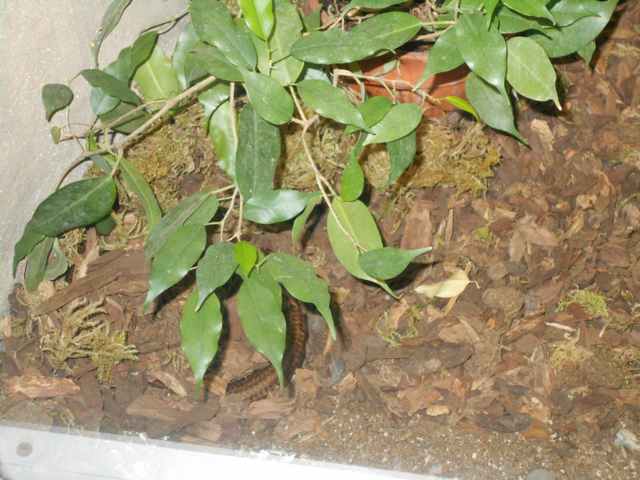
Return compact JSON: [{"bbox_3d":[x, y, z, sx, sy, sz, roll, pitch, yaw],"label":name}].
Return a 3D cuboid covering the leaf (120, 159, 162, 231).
[{"bbox_3d":[-0.117,-0.029,0.920,0.019,0.016,0.057,-19,71,-6],"label":"leaf"}]

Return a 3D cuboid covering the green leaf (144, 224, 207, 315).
[{"bbox_3d":[-0.102,0.019,0.990,0.032,0.018,0.075,30,79,13],"label":"green leaf"}]

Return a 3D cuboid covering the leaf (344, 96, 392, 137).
[{"bbox_3d":[0.038,-0.095,1.095,0.051,0.010,0.023,-37,78,-11],"label":"leaf"}]

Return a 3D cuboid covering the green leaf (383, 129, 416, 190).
[{"bbox_3d":[0.058,-0.069,1.100,0.024,0.068,0.013,19,0,1],"label":"green leaf"}]

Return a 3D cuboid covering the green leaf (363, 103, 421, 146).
[{"bbox_3d":[0.048,-0.076,0.930,0.049,0.012,0.028,-35,76,5],"label":"green leaf"}]

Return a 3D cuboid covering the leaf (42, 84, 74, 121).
[{"bbox_3d":[-0.190,-0.098,1.012,0.019,0.029,0.010,28,0,-38],"label":"leaf"}]

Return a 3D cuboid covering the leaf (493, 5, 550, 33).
[{"bbox_3d":[0.164,-0.172,1.135,0.052,0.012,0.023,28,74,11],"label":"leaf"}]

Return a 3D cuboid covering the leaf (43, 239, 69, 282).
[{"bbox_3d":[-0.196,0.011,1.039,0.018,0.012,0.037,9,75,-3],"label":"leaf"}]

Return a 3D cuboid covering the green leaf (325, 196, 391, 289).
[{"bbox_3d":[0.029,0.003,0.985,0.035,0.014,0.082,-28,68,-4],"label":"green leaf"}]

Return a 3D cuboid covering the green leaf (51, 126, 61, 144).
[{"bbox_3d":[-0.210,-0.083,1.117,0.008,0.005,0.015,3,73,-10],"label":"green leaf"}]

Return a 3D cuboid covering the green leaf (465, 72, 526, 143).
[{"bbox_3d":[0.144,-0.111,1.156,0.040,0.016,0.077,-34,79,-14],"label":"green leaf"}]

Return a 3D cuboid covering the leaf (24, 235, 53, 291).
[{"bbox_3d":[-0.180,0.014,0.900,0.015,0.012,0.041,22,68,-10],"label":"leaf"}]

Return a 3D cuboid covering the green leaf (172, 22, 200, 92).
[{"bbox_3d":[-0.106,-0.149,1.145,0.026,0.012,0.060,11,80,2],"label":"green leaf"}]

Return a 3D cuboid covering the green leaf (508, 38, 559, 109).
[{"bbox_3d":[0.148,-0.116,0.970,0.031,0.013,0.065,-39,73,11],"label":"green leaf"}]

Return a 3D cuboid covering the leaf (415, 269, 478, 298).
[{"bbox_3d":[0.090,0.031,1.000,0.046,0.011,0.021,-10,35,-14],"label":"leaf"}]

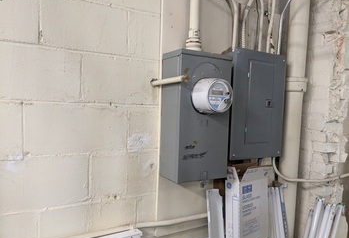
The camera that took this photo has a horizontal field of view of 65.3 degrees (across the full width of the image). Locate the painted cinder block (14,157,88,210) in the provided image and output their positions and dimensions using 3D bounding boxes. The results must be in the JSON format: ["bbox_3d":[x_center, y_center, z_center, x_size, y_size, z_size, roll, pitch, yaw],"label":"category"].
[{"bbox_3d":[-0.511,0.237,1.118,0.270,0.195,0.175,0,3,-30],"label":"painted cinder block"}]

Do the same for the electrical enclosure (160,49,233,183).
[{"bbox_3d":[0.097,-0.009,1.223,0.260,0.542,0.159,0,3,-30],"label":"electrical enclosure"}]

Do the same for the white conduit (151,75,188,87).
[{"bbox_3d":[-0.029,-0.152,1.105,0.022,0.022,0.284,0,3,-30],"label":"white conduit"}]

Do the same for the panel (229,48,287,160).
[{"bbox_3d":[0.409,-0.068,1.429,0.362,0.534,0.105,0,3,-30],"label":"panel"}]

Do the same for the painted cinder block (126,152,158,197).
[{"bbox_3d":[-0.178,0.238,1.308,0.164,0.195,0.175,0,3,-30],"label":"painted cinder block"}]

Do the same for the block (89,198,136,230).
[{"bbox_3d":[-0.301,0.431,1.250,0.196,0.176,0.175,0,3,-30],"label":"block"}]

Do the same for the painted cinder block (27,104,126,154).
[{"bbox_3d":[-0.418,0.034,1.159,0.387,0.195,0.175,0,3,-30],"label":"painted cinder block"}]

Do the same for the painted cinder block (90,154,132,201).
[{"bbox_3d":[-0.318,0.238,1.229,0.154,0.195,0.175,0,3,-30],"label":"painted cinder block"}]

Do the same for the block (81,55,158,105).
[{"bbox_3d":[-0.245,-0.168,1.245,0.370,0.195,0.175,0,3,-30],"label":"block"}]

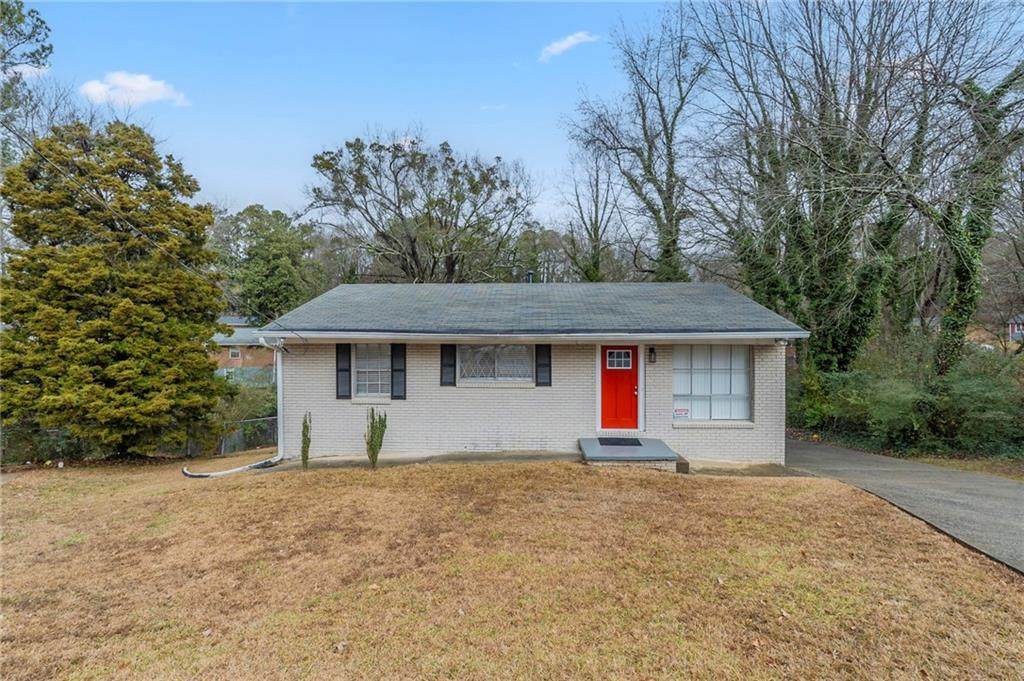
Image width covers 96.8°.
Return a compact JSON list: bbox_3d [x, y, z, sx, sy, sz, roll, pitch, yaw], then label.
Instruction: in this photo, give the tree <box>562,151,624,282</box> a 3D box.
[{"bbox_3d":[6.300,-5.400,35.000,4.900,18.400,4.900,0,0,0],"label":"tree"}]

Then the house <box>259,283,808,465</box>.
[{"bbox_3d":[0.570,0.500,15.050,12.750,4.900,9.300,0,0,2],"label":"house"}]

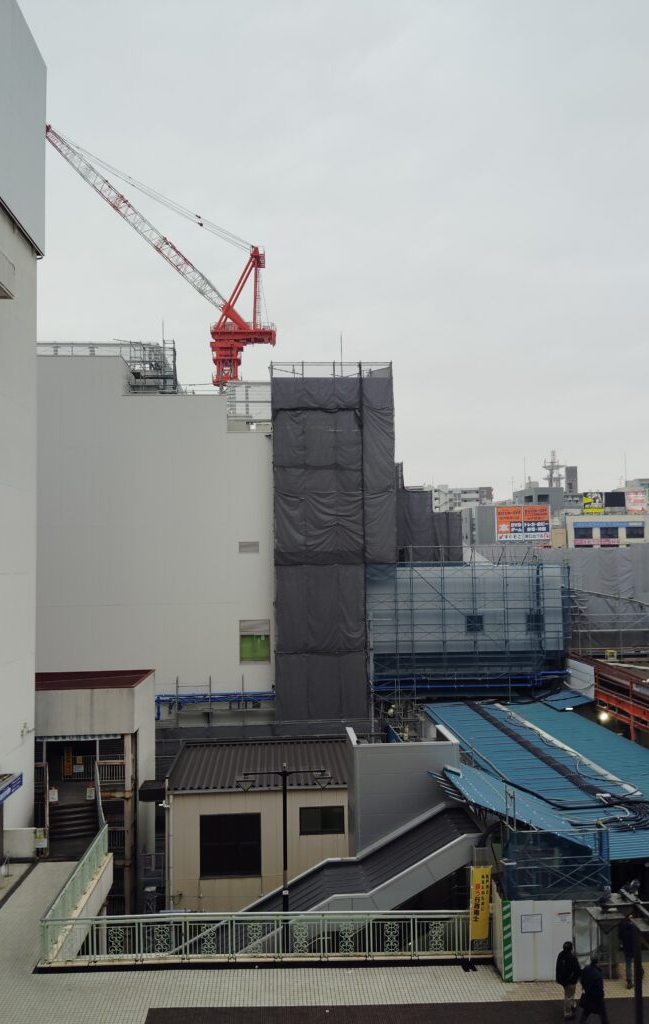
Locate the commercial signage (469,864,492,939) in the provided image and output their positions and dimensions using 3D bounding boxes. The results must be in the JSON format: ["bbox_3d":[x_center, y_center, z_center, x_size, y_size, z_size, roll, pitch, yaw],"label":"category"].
[{"bbox_3d":[4.012,10.024,21.266,0.530,1.820,0.060,-1,-4,-4],"label":"commercial signage"}]

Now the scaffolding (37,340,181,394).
[{"bbox_3d":[-13.865,-9.297,53.000,9.200,3.300,2.500,-1,-4,-4],"label":"scaffolding"}]

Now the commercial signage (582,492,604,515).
[{"bbox_3d":[49.201,-1.649,152.000,3.900,3.900,0.350,-1,-4,0],"label":"commercial signage"}]

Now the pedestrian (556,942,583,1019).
[{"bbox_3d":[5.500,10.597,18.801,0.520,1.670,0.420,-2,-4,21],"label":"pedestrian"}]

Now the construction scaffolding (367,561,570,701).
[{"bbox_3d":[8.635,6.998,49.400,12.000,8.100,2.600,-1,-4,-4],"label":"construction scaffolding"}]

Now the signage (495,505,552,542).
[{"bbox_3d":[35.417,2.052,148.000,9.500,6.400,0.400,-1,-4,0],"label":"signage"}]

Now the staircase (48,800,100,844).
[{"bbox_3d":[-9.702,12.070,32.456,1.750,1.000,1.750,0,-4,-13],"label":"staircase"}]

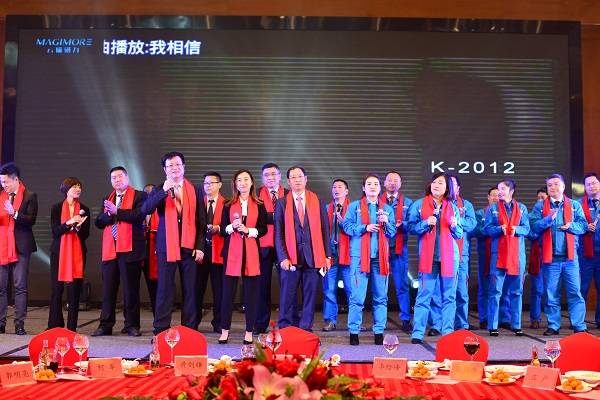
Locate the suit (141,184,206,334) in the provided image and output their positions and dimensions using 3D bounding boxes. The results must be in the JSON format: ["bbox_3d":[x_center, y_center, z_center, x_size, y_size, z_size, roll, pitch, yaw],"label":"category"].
[{"bbox_3d":[-1.230,0.588,8.100,0.600,1.500,0.400,1,-3,-3],"label":"suit"}]

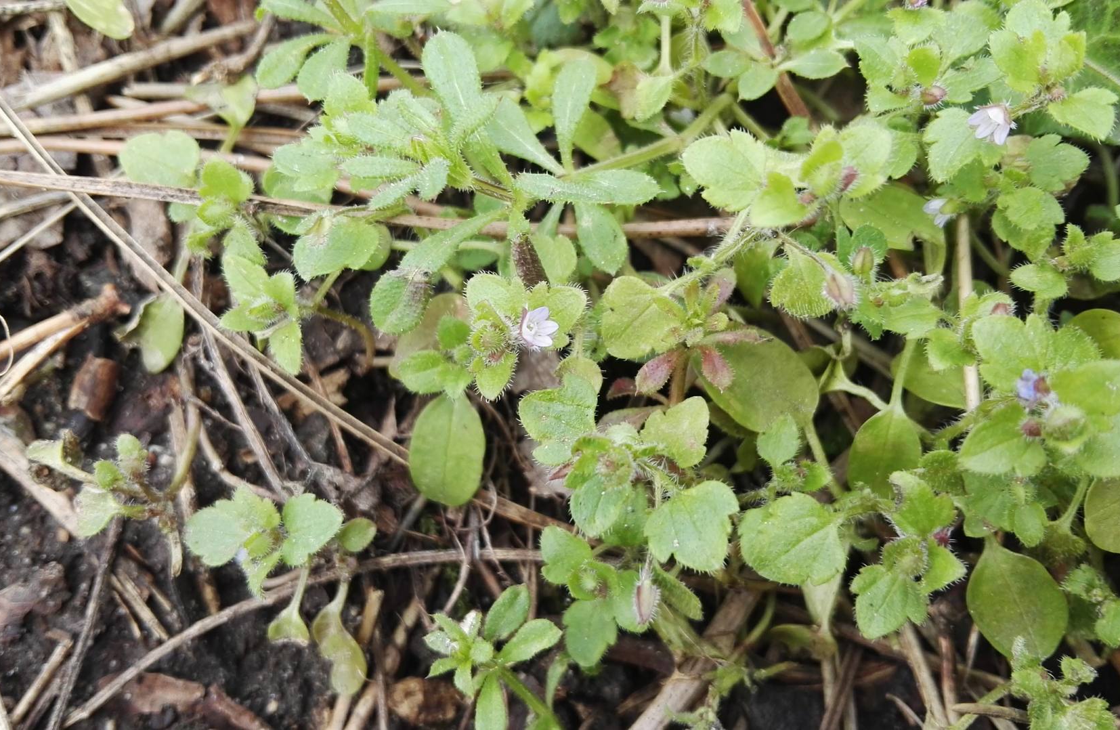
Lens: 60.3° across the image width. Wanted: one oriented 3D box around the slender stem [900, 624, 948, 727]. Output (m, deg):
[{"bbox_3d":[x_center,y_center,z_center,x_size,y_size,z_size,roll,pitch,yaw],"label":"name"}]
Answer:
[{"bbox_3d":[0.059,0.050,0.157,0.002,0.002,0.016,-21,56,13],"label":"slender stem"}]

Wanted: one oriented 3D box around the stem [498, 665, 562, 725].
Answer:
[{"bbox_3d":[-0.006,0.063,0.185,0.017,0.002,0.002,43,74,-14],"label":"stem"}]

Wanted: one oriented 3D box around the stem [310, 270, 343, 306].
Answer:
[{"bbox_3d":[-0.042,-0.014,0.176,0.001,0.011,0.001,41,24,0],"label":"stem"}]

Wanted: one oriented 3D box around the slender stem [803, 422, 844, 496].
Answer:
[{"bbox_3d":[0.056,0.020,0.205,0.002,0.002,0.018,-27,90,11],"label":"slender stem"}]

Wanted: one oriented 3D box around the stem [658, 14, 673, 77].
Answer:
[{"bbox_3d":[0.025,-0.077,0.232,0.003,0.003,0.015,0,90,6],"label":"stem"}]

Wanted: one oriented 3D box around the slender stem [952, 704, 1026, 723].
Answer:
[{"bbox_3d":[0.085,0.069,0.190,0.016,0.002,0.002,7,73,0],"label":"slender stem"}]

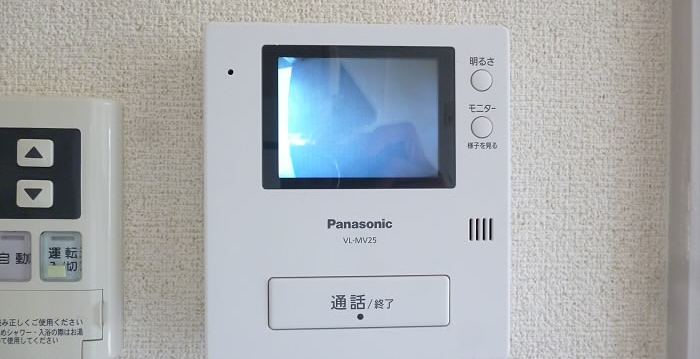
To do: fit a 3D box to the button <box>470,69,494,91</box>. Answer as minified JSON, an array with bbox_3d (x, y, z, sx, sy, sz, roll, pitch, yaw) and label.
[{"bbox_3d":[0.047,-0.035,0.200,0.008,0.008,0.003,0,1,-3],"label":"button"}]

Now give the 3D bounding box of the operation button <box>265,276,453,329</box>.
[{"bbox_3d":[0.003,0.043,0.199,0.064,0.018,0.004,0,1,-3],"label":"operation button"}]

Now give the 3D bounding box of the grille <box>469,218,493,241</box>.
[{"bbox_3d":[0.046,0.018,0.201,0.008,0.008,0.002,0,1,-3],"label":"grille"}]

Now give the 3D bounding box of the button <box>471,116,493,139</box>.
[{"bbox_3d":[0.047,-0.018,0.201,0.008,0.008,0.003,0,1,-3],"label":"button"}]

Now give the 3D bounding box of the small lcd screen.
[{"bbox_3d":[0.003,-0.022,0.199,0.068,0.050,0.004,0,1,-3],"label":"small lcd screen"}]

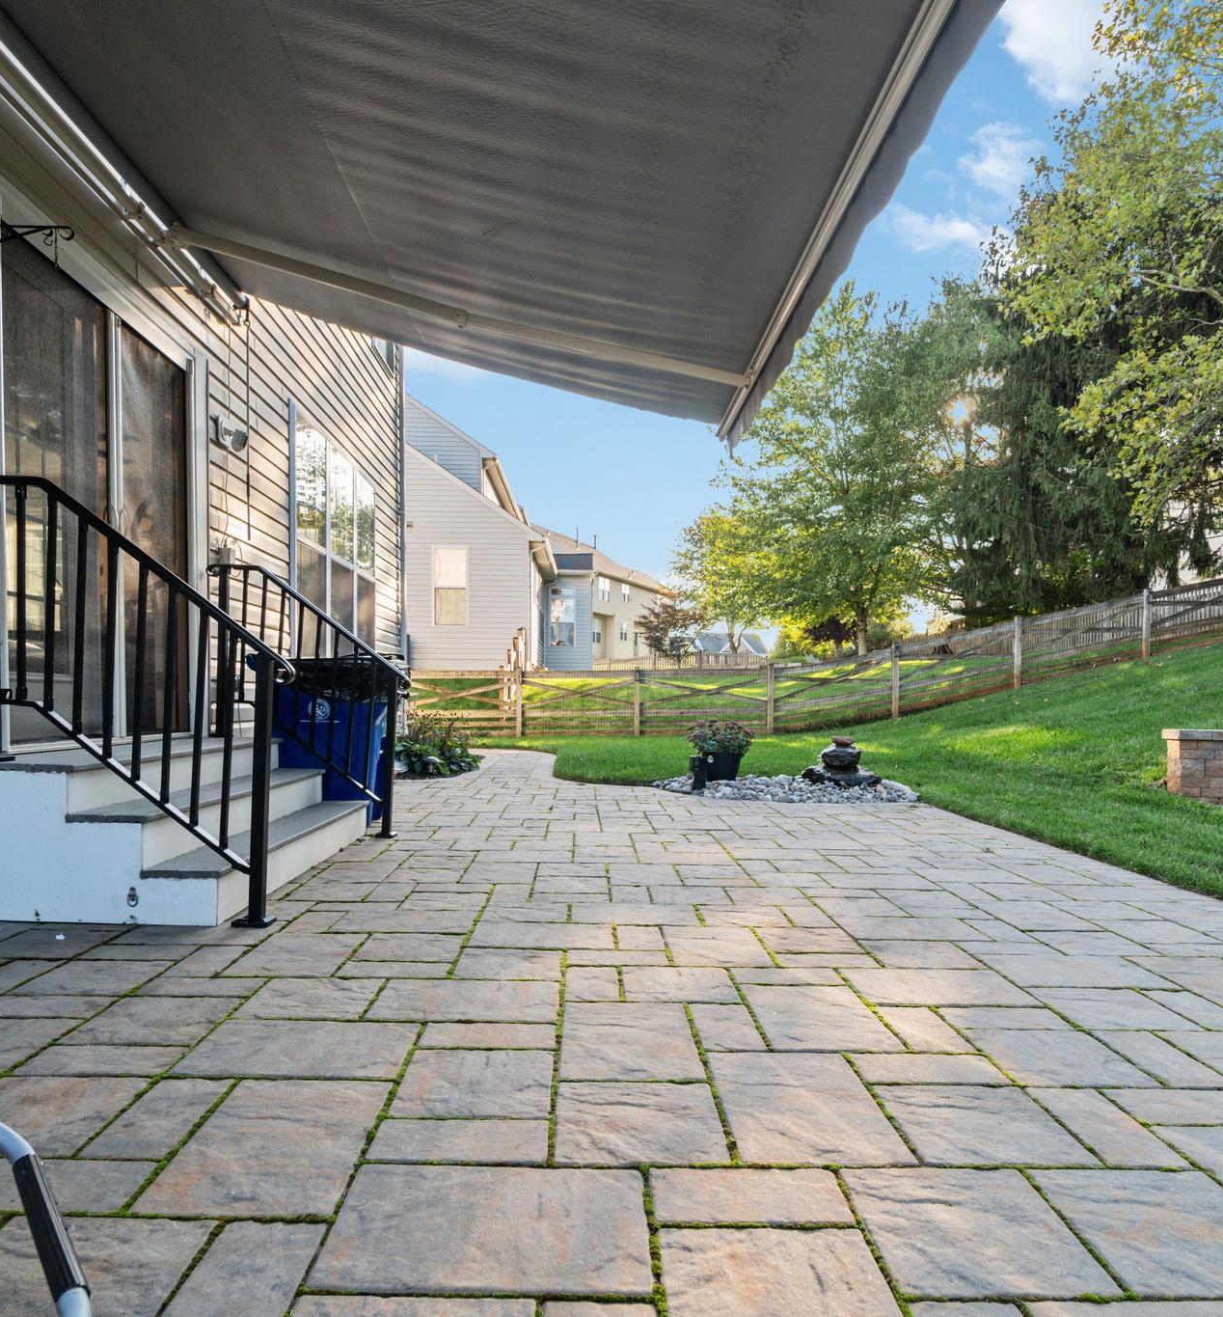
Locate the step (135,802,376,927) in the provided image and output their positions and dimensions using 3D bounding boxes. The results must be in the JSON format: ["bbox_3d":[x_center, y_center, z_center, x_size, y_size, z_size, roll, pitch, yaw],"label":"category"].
[{"bbox_3d":[-1.466,0.848,3.706,0.285,0.186,1.932,0,-3,-2],"label":"step"}]

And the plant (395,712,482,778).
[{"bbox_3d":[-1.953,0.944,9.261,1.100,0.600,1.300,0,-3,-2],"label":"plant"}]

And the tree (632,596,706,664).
[{"bbox_3d":[2.672,-1.247,38.000,3.400,3.200,3.200,0,-3,-2],"label":"tree"}]

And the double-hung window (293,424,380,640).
[{"bbox_3d":[-2.377,-0.827,7.312,0.100,1.930,2.390,0,-3,-2],"label":"double-hung window"}]

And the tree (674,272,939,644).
[{"bbox_3d":[6.266,-5.925,26.000,8.000,11.600,7.600,0,-3,-2],"label":"tree"}]

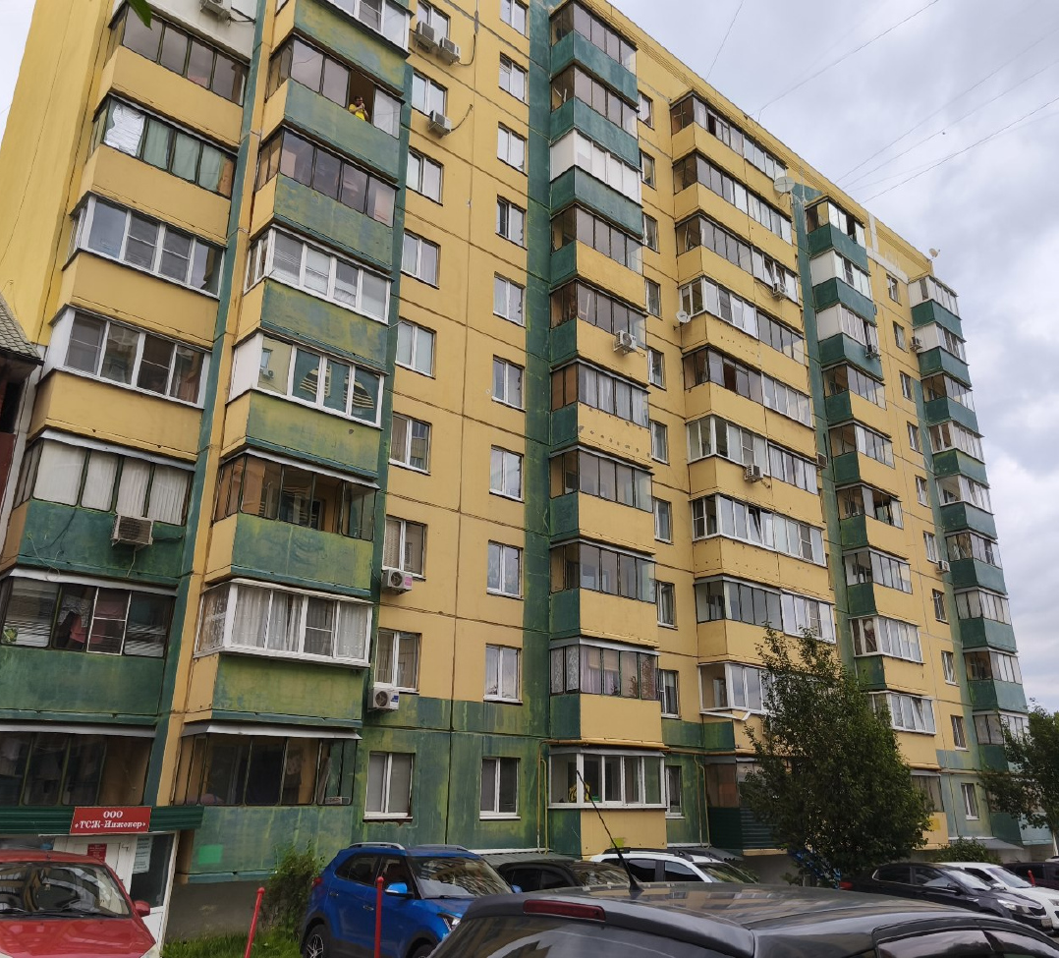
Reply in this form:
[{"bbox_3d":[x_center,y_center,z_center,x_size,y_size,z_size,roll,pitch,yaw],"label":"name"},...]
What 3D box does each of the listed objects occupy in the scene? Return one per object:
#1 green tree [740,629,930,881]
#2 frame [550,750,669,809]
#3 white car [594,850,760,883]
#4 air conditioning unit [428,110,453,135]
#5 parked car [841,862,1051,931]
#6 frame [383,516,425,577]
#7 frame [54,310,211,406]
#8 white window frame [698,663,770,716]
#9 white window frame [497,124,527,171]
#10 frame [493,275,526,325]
[{"bbox_3d":[8.614,8.038,24.116,4.800,7.400,4.700,17,-26,-37],"label":"green tree"},{"bbox_3d":[2.177,8.250,23.319,3.380,1.430,1.180,16,-24,-39],"label":"frame"},{"bbox_3d":[2.980,7.720,15.450,1.820,1.680,4.300,19,-27,-41],"label":"white car"},{"bbox_3d":[-2.662,-10.508,25.132,0.720,0.490,0.300,17,-26,-37],"label":"air conditioning unit"},{"bbox_3d":[9.854,9.945,20.159,1.740,1.470,4.400,17,-26,-37],"label":"parked car"},{"bbox_3d":[-3.136,1.738,21.374,1.230,1.390,0.130,16,-24,-39],"label":"frame"},{"bbox_3d":[-8.694,-2.448,18.605,3.050,1.430,0.840,17,-26,-38],"label":"frame"},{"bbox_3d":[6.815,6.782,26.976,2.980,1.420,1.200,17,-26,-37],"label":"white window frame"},{"bbox_3d":[-0.567,-10.789,27.846,1.220,1.370,0.130,16,-24,-39],"label":"white window frame"},{"bbox_3d":[-0.607,-5.397,25.763,1.260,1.440,0.150,17,-26,-38],"label":"frame"}]

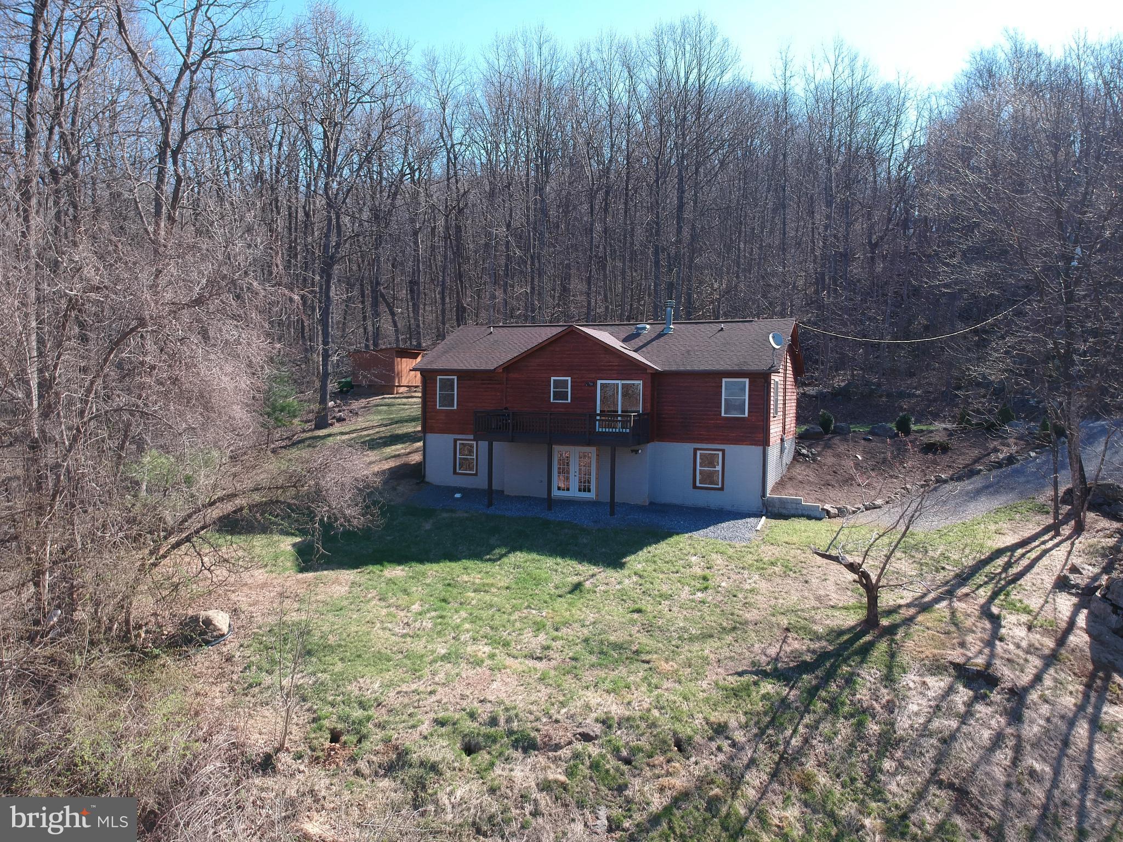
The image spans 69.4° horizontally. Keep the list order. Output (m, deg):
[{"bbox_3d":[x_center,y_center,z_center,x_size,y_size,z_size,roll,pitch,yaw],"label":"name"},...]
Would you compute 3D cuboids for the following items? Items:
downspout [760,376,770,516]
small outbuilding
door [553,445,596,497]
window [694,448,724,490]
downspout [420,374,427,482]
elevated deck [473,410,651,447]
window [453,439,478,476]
[{"bbox_3d":[7.576,0.916,30.138,0.120,5.210,0.360,2,3,22],"label":"downspout"},{"bbox_3d":[-11.755,-3.386,55.310,3.700,3.050,3.900,2,3,22],"label":"small outbuilding"},{"bbox_3d":[0.515,2.058,32.490,1.840,2.120,0.130,2,3,22],"label":"door"},{"bbox_3d":[5.672,1.853,31.149,1.160,1.585,0.120,2,3,22],"label":"window"},{"bbox_3d":[-6.077,0.313,35.770,0.120,4.810,0.380,2,3,22],"label":"downspout"},{"bbox_3d":[-0.001,0.212,31.413,6.430,1.170,2.220,2,3,22],"label":"elevated deck"},{"bbox_3d":[-4.198,1.566,35.233,1.170,1.575,0.120,2,3,22],"label":"window"}]

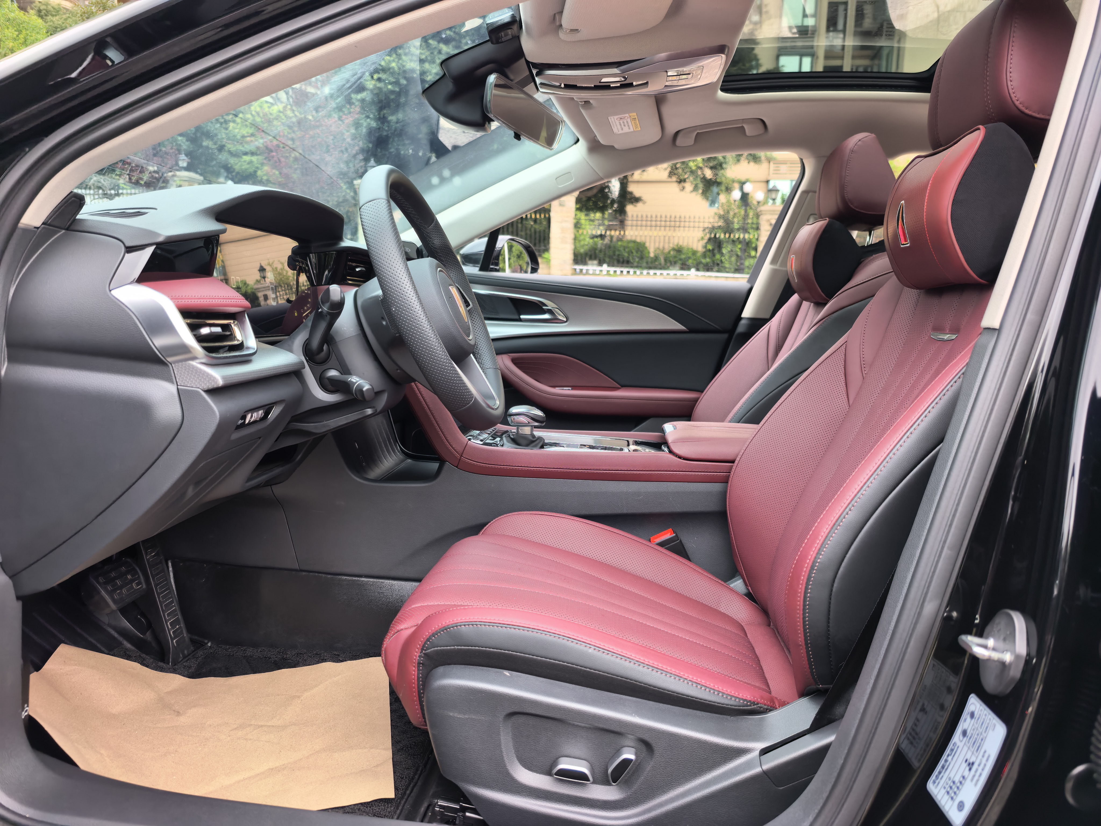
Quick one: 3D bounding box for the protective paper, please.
[{"bbox_3d":[-0.455,0.408,1.066,0.530,0.090,0.390,1,7,-3],"label":"protective paper"}]

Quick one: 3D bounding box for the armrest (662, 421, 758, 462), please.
[{"bbox_3d":[0.328,0.058,1.323,0.280,0.060,0.210,3,7,8],"label":"armrest"}]

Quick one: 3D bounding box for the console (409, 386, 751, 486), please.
[{"bbox_3d":[0.129,0.039,1.340,0.720,0.170,0.290,3,7,8],"label":"console"}]

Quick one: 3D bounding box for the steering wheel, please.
[{"bbox_3d":[-0.169,-0.140,1.008,0.100,0.362,0.362,-21,4,10],"label":"steering wheel"}]

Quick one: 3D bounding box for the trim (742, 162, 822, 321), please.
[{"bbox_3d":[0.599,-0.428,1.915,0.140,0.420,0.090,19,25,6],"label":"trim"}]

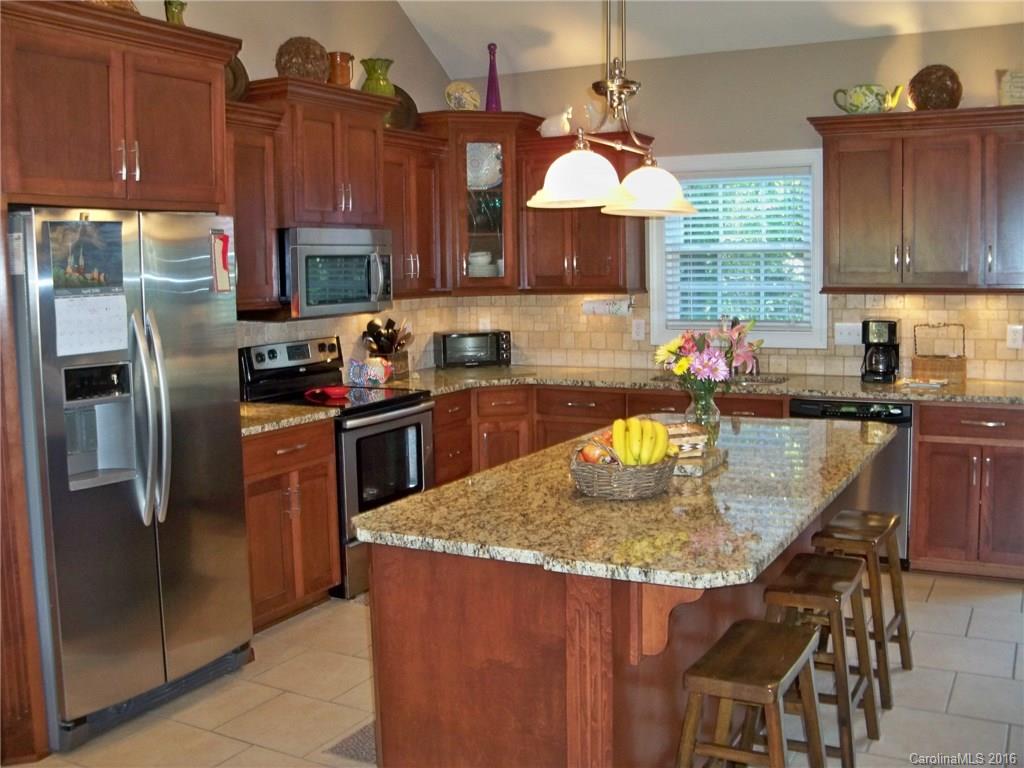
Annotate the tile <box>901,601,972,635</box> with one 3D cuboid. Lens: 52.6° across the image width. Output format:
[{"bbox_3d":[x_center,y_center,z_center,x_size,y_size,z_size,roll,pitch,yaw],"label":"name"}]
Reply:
[{"bbox_3d":[1.794,1.022,4.541,0.395,0.010,0.395,3,7,28],"label":"tile"}]

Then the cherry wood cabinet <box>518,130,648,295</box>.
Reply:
[{"bbox_3d":[0.425,-1.007,6.270,0.720,0.912,0.367,3,7,28],"label":"cherry wood cabinet"}]

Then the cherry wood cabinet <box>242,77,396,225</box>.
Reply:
[{"bbox_3d":[-1.008,-1.111,5.196,0.456,0.660,0.834,3,7,28],"label":"cherry wood cabinet"}]

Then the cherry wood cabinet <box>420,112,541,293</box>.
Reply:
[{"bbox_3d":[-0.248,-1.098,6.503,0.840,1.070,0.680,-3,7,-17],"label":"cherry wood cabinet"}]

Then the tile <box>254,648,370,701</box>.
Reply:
[{"bbox_3d":[-0.742,1.119,3.992,0.398,0.010,0.367,3,8,29],"label":"tile"}]

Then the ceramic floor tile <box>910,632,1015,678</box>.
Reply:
[{"bbox_3d":[1.776,1.075,4.096,0.390,0.010,0.410,3,8,29],"label":"ceramic floor tile"}]

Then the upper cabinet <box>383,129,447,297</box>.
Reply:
[{"bbox_3d":[-0.666,-0.935,5.880,0.370,0.880,0.730,3,7,28],"label":"upper cabinet"}]

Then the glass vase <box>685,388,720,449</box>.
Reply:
[{"bbox_3d":[0.659,0.112,3.578,0.122,0.215,0.122,3,7,28],"label":"glass vase"}]

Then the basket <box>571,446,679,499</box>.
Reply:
[{"bbox_3d":[0.322,0.248,2.980,0.310,0.112,0.290,0,6,6],"label":"basket"}]

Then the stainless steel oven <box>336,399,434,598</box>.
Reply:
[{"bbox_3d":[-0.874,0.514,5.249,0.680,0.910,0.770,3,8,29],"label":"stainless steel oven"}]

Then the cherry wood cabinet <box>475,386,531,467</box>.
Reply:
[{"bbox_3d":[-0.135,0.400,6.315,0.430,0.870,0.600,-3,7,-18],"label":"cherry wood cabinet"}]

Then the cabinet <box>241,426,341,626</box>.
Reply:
[{"bbox_3d":[-1.238,0.602,4.719,0.621,0.863,0.648,3,7,28],"label":"cabinet"}]

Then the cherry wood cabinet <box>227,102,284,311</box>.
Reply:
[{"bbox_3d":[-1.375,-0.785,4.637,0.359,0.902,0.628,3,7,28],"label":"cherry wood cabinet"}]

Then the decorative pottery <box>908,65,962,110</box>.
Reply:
[{"bbox_3d":[2.153,-1.487,5.265,0.265,0.260,0.265,3,8,29],"label":"decorative pottery"}]

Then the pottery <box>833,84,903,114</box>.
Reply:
[{"bbox_3d":[1.839,-1.463,5.365,0.345,0.170,0.190,3,7,28],"label":"pottery"}]

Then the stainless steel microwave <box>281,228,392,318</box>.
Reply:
[{"bbox_3d":[-0.996,-0.567,5.258,0.430,0.416,0.760,3,7,28],"label":"stainless steel microwave"}]

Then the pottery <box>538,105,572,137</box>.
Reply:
[{"bbox_3d":[0.262,-1.589,6.242,0.180,0.190,0.130,3,7,28],"label":"pottery"}]

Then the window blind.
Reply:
[{"bbox_3d":[1.314,-0.773,6.064,0.870,0.918,0.060,3,7,28],"label":"window blind"}]

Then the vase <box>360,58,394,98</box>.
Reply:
[{"bbox_3d":[-0.706,-1.605,5.477,0.160,0.205,0.160,-1,7,0],"label":"vase"}]

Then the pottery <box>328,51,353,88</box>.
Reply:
[{"bbox_3d":[-0.897,-1.624,5.419,0.135,0.220,0.135,-1,6,0],"label":"pottery"}]

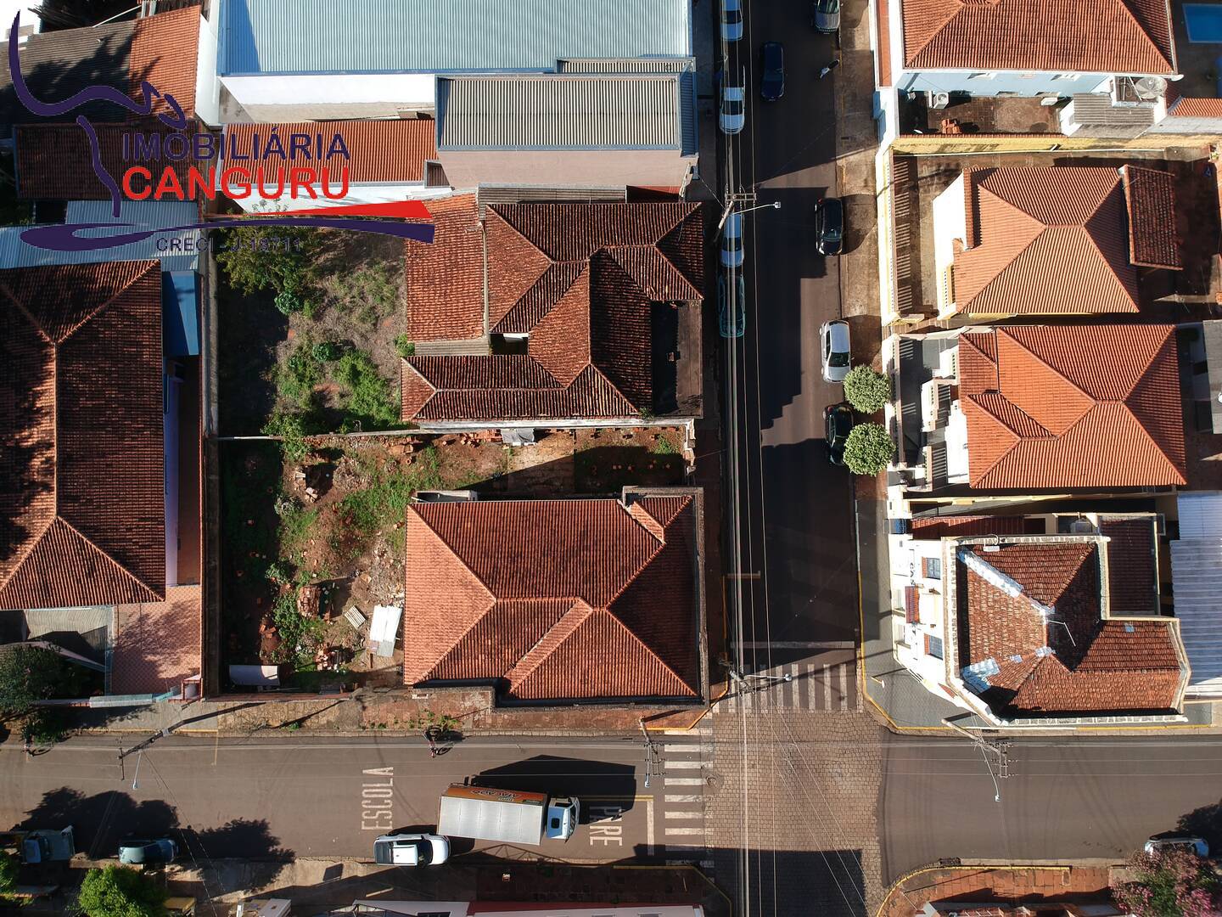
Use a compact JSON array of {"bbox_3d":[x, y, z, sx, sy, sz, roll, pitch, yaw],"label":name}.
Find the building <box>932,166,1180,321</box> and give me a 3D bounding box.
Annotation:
[{"bbox_3d":[29.878,-14.204,58.383,14.969,5.300,9.697,0,87,-3],"label":"building"}]

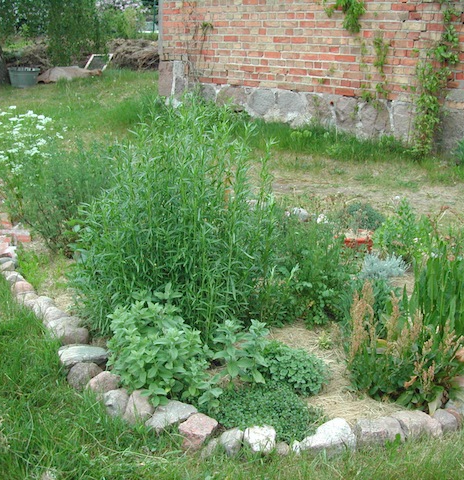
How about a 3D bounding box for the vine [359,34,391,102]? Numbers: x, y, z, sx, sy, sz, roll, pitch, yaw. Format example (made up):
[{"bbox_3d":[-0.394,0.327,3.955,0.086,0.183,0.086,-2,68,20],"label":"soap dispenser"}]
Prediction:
[{"bbox_3d":[1.256,-1.565,6.381,0.130,0.600,0.380,-13,21,-38],"label":"vine"}]

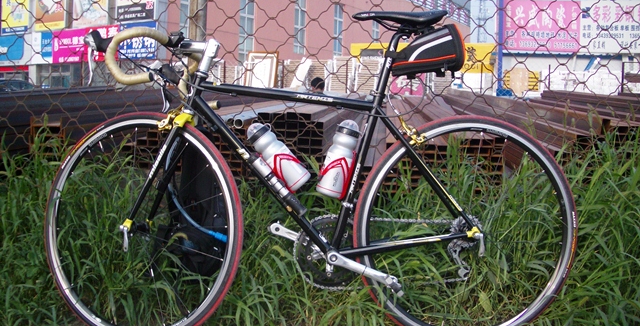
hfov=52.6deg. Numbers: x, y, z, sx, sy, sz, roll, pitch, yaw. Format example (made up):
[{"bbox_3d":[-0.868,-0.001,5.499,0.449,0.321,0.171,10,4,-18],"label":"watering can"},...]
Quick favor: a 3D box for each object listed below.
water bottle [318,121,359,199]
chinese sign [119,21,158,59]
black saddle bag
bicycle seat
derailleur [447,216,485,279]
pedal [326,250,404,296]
[{"bbox_3d":[0.056,-0.012,1.870,0.077,0.225,0.077,15,3,0],"label":"water bottle"},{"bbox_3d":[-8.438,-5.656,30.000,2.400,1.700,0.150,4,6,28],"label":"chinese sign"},{"bbox_3d":[0.306,-0.319,1.850,0.215,0.135,0.110,-7,3,-2],"label":"black saddle bag"},{"bbox_3d":[0.231,-0.414,1.860,0.273,0.055,0.140,0,3,-2],"label":"bicycle seat"},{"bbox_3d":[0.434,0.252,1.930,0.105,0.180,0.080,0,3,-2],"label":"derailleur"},{"bbox_3d":[0.126,0.301,1.790,0.230,0.060,0.090,23,2,0],"label":"pedal"}]

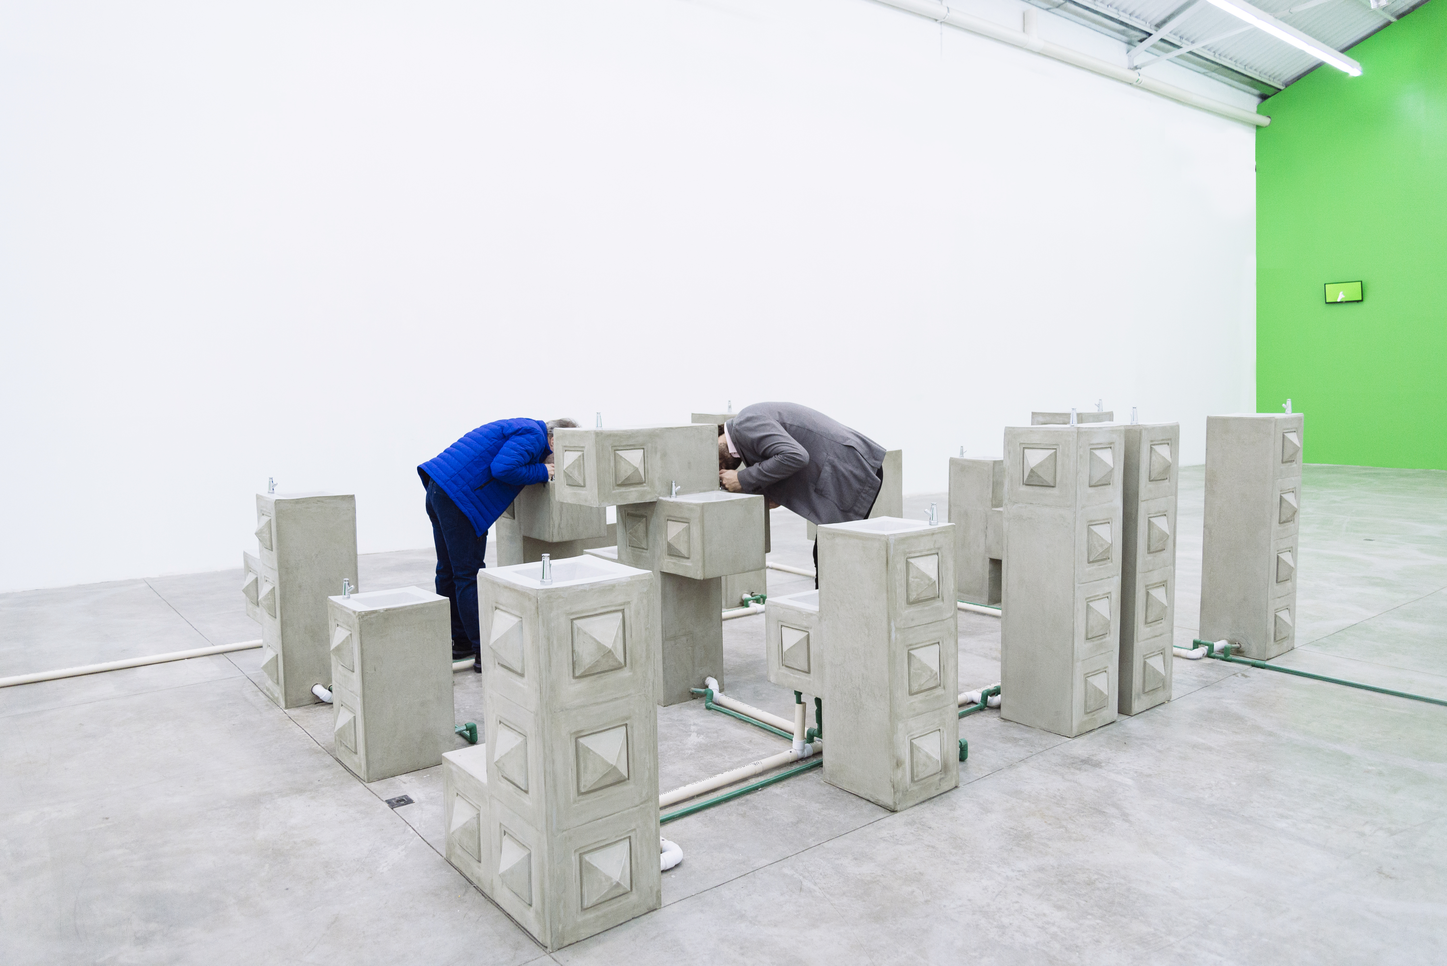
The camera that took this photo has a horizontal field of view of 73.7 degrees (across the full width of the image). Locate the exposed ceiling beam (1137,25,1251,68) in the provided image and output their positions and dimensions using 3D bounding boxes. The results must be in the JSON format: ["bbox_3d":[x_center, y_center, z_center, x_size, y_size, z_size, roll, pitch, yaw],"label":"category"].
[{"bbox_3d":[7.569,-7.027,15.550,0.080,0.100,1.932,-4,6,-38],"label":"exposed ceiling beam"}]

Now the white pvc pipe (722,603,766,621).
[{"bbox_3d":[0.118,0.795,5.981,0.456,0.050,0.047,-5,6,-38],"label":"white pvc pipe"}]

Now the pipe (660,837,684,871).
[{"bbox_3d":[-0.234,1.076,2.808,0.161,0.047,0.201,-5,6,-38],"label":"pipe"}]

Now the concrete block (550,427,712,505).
[{"bbox_3d":[-0.388,-0.087,4.346,0.658,0.313,0.372,-4,6,-38],"label":"concrete block"}]

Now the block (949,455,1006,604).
[{"bbox_3d":[1.730,0.301,6.369,0.326,0.911,0.326,-5,6,-38],"label":"block"}]

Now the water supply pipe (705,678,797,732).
[{"bbox_3d":[0.131,0.951,4.156,0.088,0.093,0.665,-4,6,-38],"label":"water supply pipe"}]

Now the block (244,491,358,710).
[{"bbox_3d":[-2.050,0.522,4.654,0.372,0.931,0.692,-4,6,-38],"label":"block"}]

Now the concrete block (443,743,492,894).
[{"bbox_3d":[-0.613,0.959,2.845,0.343,0.310,0.312,-4,6,-38],"label":"concrete block"}]

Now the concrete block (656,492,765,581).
[{"bbox_3d":[-0.049,0.217,4.092,0.324,0.301,0.319,-5,6,-38],"label":"concrete block"}]

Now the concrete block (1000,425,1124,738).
[{"bbox_3d":[1.374,0.373,3.918,0.327,1.206,0.325,-5,6,-38],"label":"concrete block"}]

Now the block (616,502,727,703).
[{"bbox_3d":[-0.238,0.511,4.395,0.328,0.904,0.331,-5,6,-38],"label":"block"}]

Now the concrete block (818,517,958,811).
[{"bbox_3d":[0.565,0.593,3.305,0.325,0.903,0.323,-5,6,-38],"label":"concrete block"}]

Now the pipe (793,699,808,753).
[{"bbox_3d":[0.287,0.906,3.590,0.043,0.184,0.043,-5,6,-38],"label":"pipe"}]

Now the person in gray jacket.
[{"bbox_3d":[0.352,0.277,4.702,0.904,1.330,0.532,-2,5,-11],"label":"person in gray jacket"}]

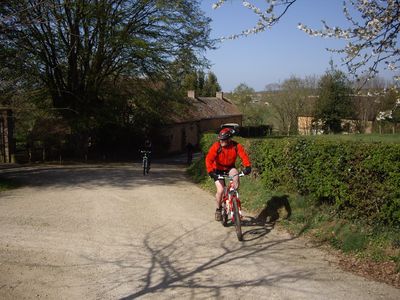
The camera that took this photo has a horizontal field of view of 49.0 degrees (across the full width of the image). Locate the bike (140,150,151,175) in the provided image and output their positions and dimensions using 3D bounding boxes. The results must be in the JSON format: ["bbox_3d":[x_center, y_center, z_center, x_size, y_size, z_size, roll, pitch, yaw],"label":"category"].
[{"bbox_3d":[-2.259,0.536,18.400,0.600,1.030,1.680,0,3,1],"label":"bike"}]

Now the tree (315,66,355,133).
[{"bbox_3d":[17.766,-6.670,58.000,5.300,8.800,5.200,0,3,0],"label":"tree"}]

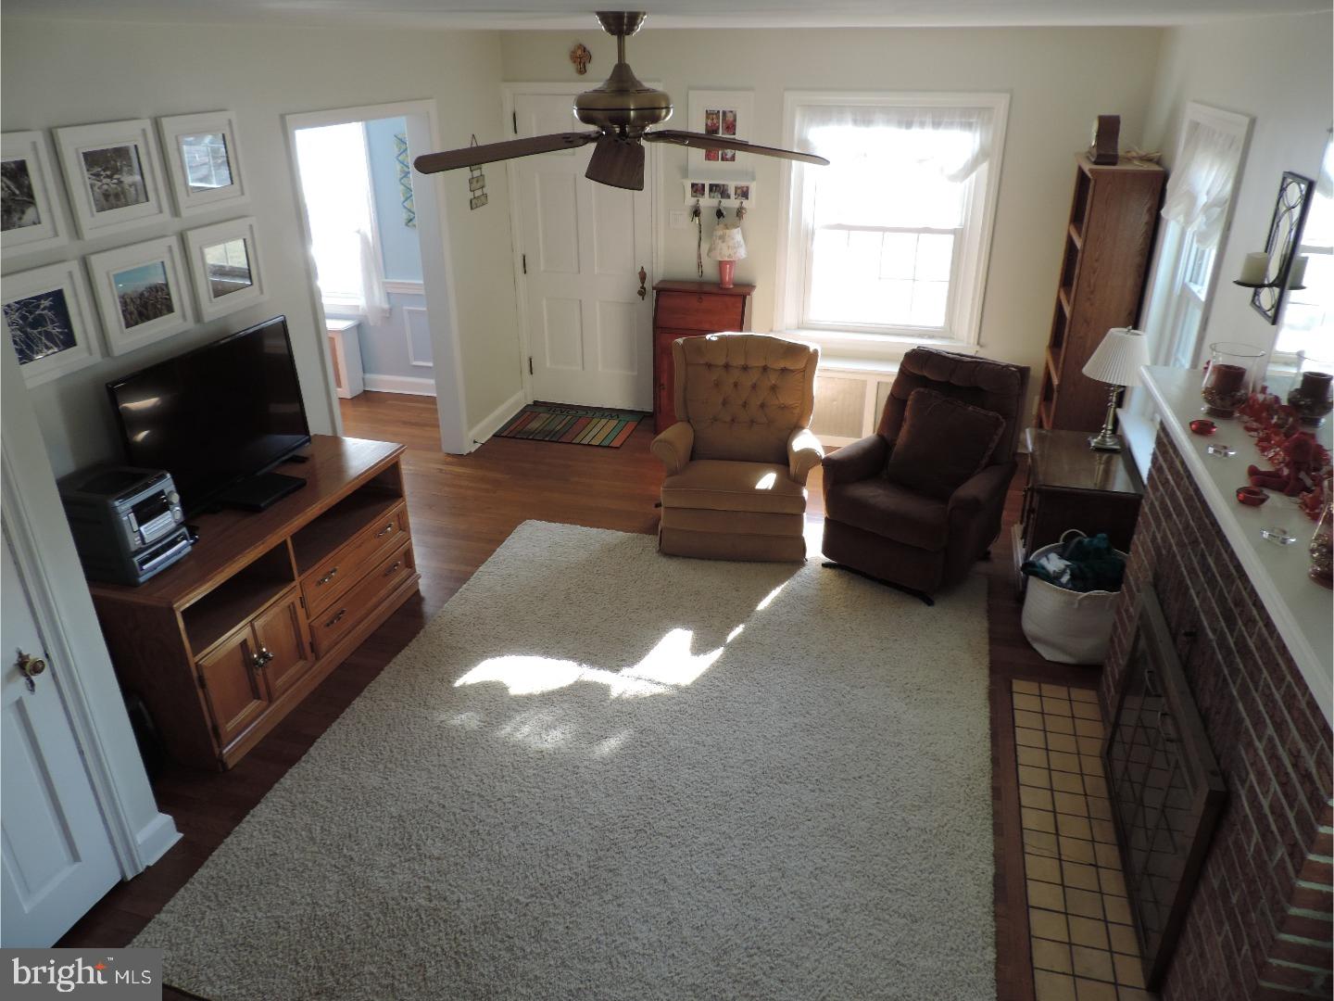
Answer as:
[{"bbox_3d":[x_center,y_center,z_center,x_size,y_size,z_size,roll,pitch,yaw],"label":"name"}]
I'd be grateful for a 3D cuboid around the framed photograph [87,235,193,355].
[{"bbox_3d":[-1.889,-0.742,3.329,0.040,0.343,0.388,7,27,15],"label":"framed photograph"}]

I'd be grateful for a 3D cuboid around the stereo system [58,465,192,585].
[{"bbox_3d":[-1.855,0.073,3.141,0.303,0.308,0.267,6,27,13],"label":"stereo system"}]

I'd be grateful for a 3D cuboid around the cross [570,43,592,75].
[{"bbox_3d":[-0.529,-2.685,5.636,0.140,0.175,0.030,7,27,15],"label":"cross"}]

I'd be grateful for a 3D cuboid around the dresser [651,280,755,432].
[{"bbox_3d":[0.233,-0.901,6.049,0.640,0.952,0.360,7,27,15],"label":"dresser"}]

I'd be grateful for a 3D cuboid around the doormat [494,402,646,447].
[{"bbox_3d":[-0.656,-0.512,6.335,0.888,0.012,0.615,7,27,15],"label":"doormat"}]

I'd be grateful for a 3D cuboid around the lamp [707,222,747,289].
[{"bbox_3d":[0.374,-1.506,5.760,0.250,0.375,0.250,0,26,0],"label":"lamp"}]

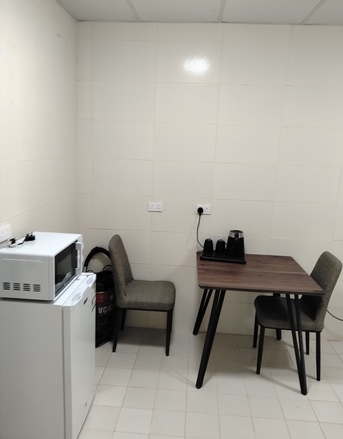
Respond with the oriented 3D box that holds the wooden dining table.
[{"bbox_3d":[0.567,0.720,2.647,0.785,0.735,0.805,3,10,3],"label":"wooden dining table"}]

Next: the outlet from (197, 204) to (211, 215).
[{"bbox_3d":[0.266,-0.081,2.945,0.116,0.079,0.018,3,10,3],"label":"outlet"}]

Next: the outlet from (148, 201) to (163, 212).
[{"bbox_3d":[-0.128,-0.104,2.969,0.115,0.078,0.014,3,10,3],"label":"outlet"}]

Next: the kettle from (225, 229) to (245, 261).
[{"bbox_3d":[0.501,0.194,2.805,0.140,0.210,0.175,4,10,12],"label":"kettle"}]

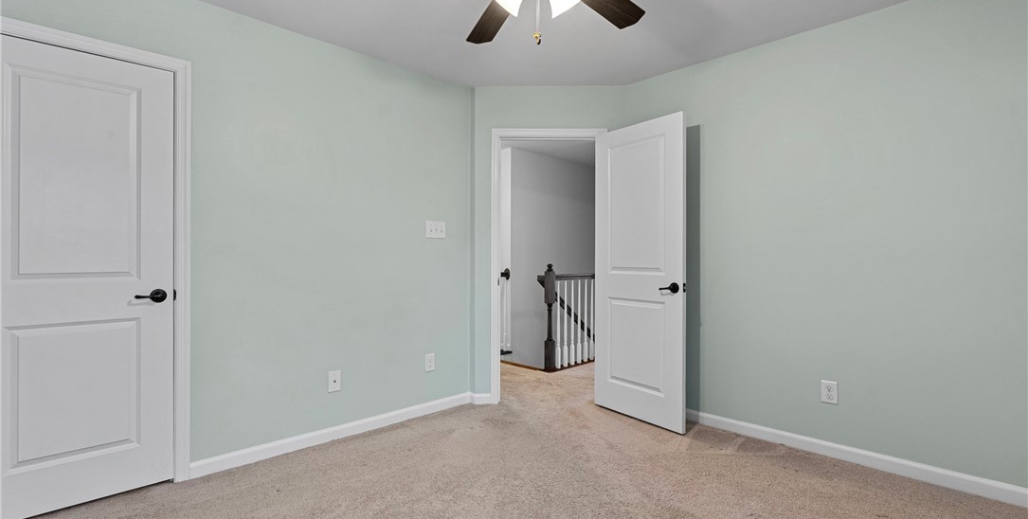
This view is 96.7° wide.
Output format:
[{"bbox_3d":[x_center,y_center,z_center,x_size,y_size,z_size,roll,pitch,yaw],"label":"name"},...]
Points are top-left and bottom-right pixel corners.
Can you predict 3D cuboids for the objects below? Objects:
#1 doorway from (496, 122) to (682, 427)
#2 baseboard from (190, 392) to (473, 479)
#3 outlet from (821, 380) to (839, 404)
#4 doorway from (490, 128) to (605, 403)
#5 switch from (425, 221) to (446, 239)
[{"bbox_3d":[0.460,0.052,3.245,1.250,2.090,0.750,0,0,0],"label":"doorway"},{"bbox_3d":[-0.982,1.058,2.888,1.760,0.083,0.016,0,0,-44],"label":"baseboard"},{"bbox_3d":[1.759,0.745,2.547,0.010,0.123,0.080,0,0,-45],"label":"outlet"},{"bbox_3d":[0.274,0.052,3.545,0.880,2.090,0.150,0,0,0],"label":"doorway"},{"bbox_3d":[-0.559,-0.216,3.291,0.168,0.124,0.014,0,0,-44],"label":"switch"}]

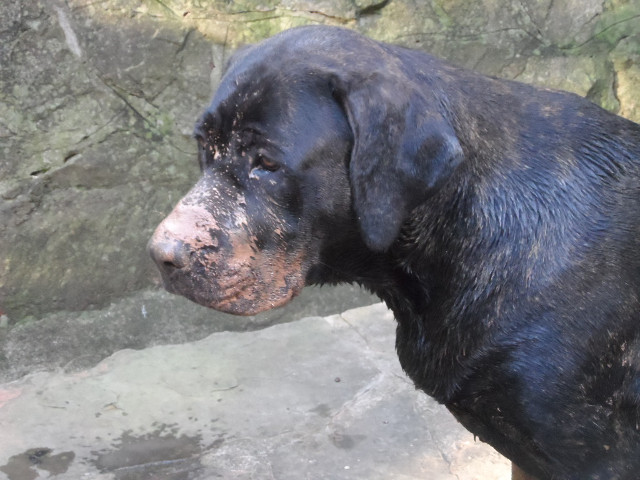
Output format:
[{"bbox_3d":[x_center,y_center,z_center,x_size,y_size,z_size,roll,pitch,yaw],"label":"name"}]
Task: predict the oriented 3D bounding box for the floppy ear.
[{"bbox_3d":[0.063,-0.063,1.800,0.100,0.140,0.055,-3,12,-15],"label":"floppy ear"}]

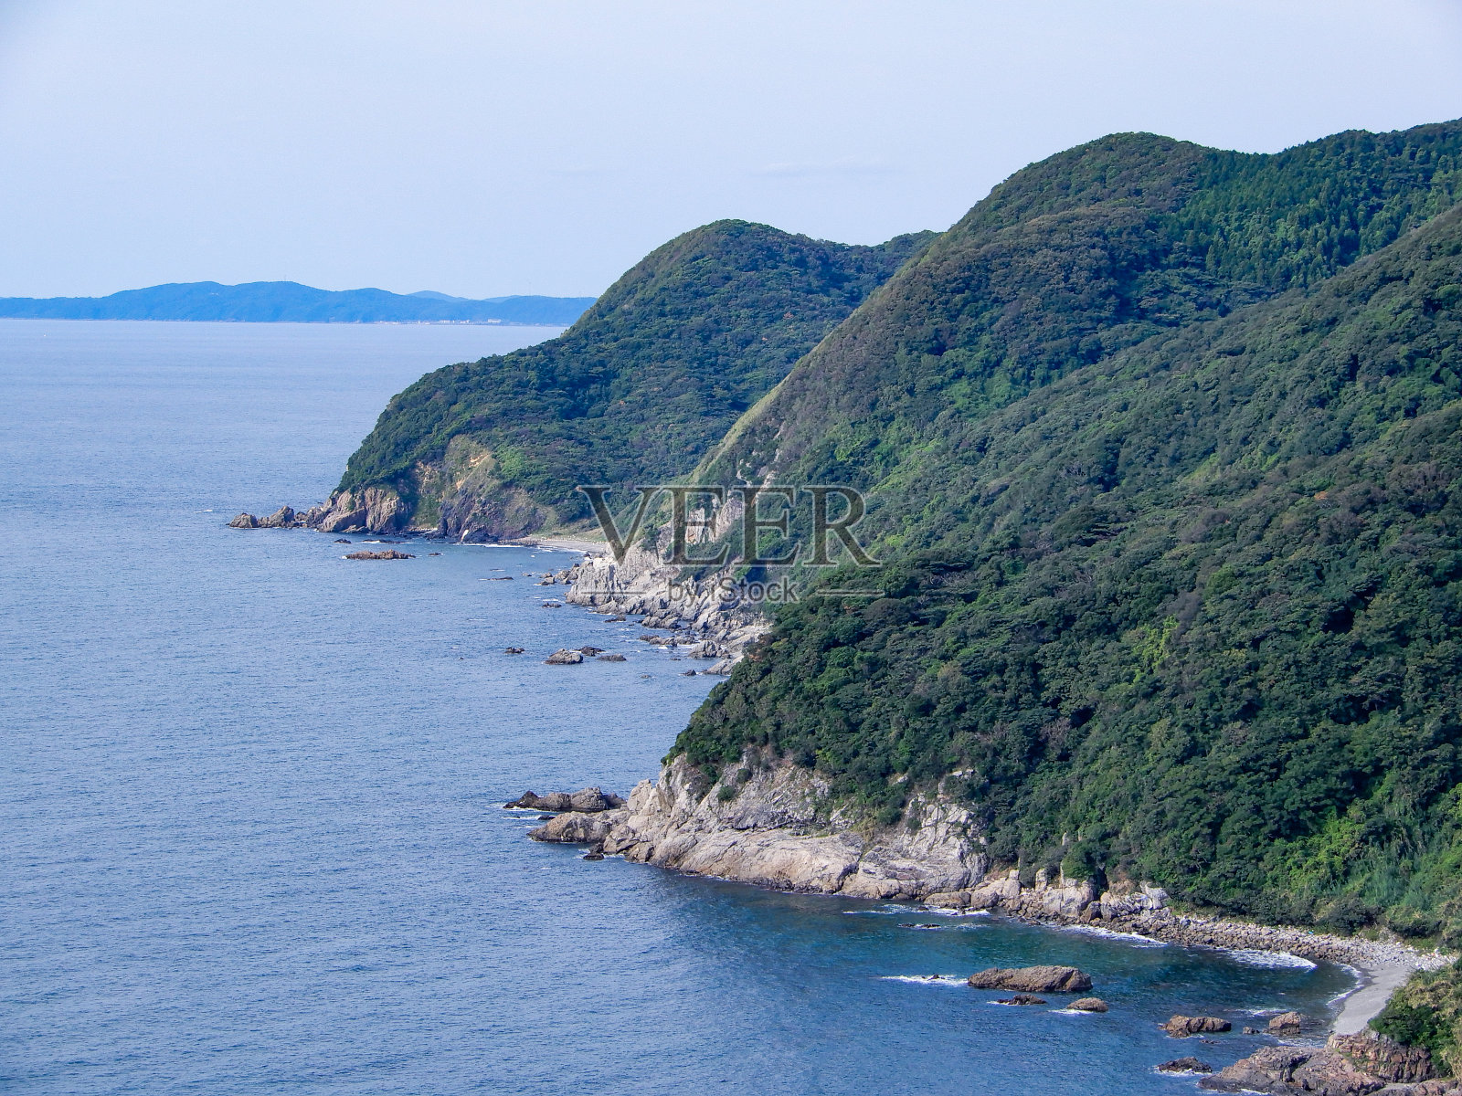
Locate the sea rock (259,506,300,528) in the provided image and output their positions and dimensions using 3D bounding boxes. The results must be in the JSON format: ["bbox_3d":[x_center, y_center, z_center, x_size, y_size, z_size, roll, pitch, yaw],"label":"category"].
[{"bbox_3d":[-209.457,-14.299,2350.000,18.800,9.500,14.000,0,3,-5],"label":"sea rock"}]

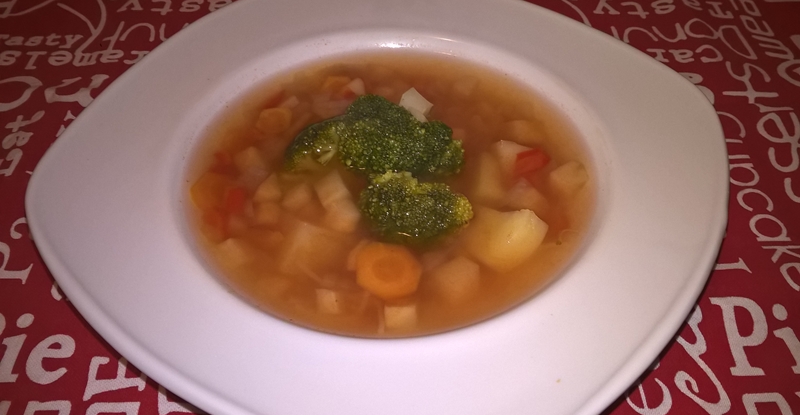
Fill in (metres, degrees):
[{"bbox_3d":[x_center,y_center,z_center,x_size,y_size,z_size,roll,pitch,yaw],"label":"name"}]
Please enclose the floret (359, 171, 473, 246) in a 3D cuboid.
[{"bbox_3d":[0.006,0.001,0.236,0.041,0.025,0.028,0,46,0],"label":"floret"}]

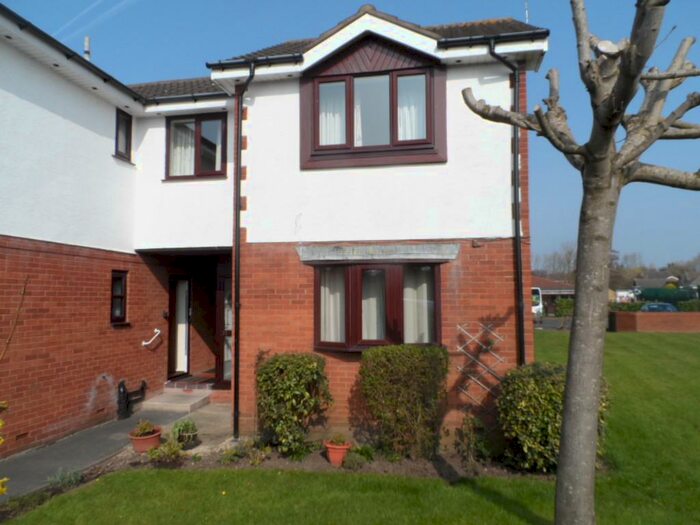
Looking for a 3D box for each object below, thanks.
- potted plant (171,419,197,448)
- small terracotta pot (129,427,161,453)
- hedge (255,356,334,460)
[{"bbox_3d":[-2.177,2.264,6.484,0.350,0.370,0.340,-1,-4,10],"label":"potted plant"},{"bbox_3d":[-2.613,2.287,6.236,0.400,0.210,0.400,0,-4,0],"label":"small terracotta pot"},{"bbox_3d":[-0.687,1.814,6.299,0.940,1.200,0.620,-1,-4,12],"label":"hedge"}]

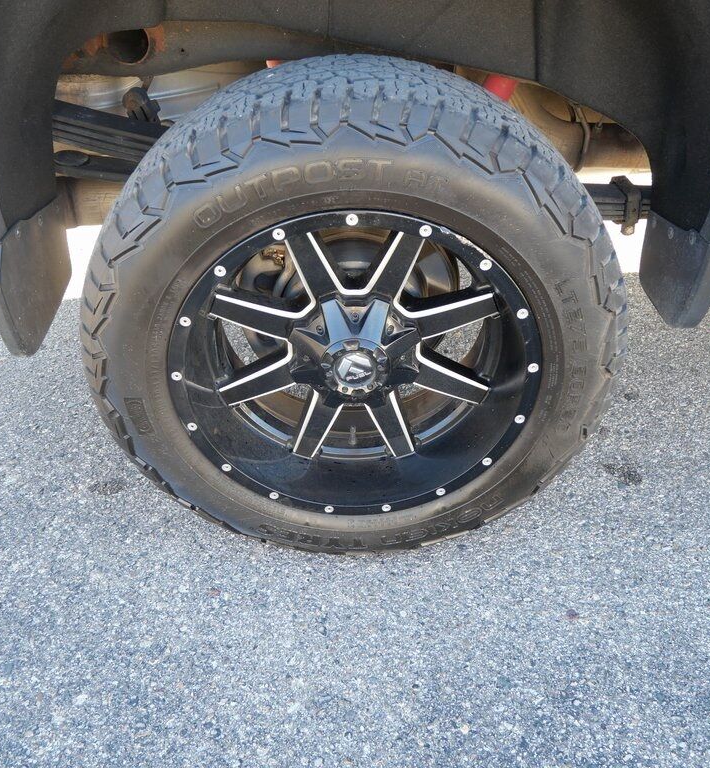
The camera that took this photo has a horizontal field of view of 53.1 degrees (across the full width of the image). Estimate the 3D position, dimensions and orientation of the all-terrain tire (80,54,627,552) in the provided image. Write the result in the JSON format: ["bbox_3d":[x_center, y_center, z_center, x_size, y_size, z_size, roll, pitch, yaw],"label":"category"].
[{"bbox_3d":[-0.001,-0.082,1.167,0.835,0.825,0.282,0,36,-1],"label":"all-terrain tire"}]

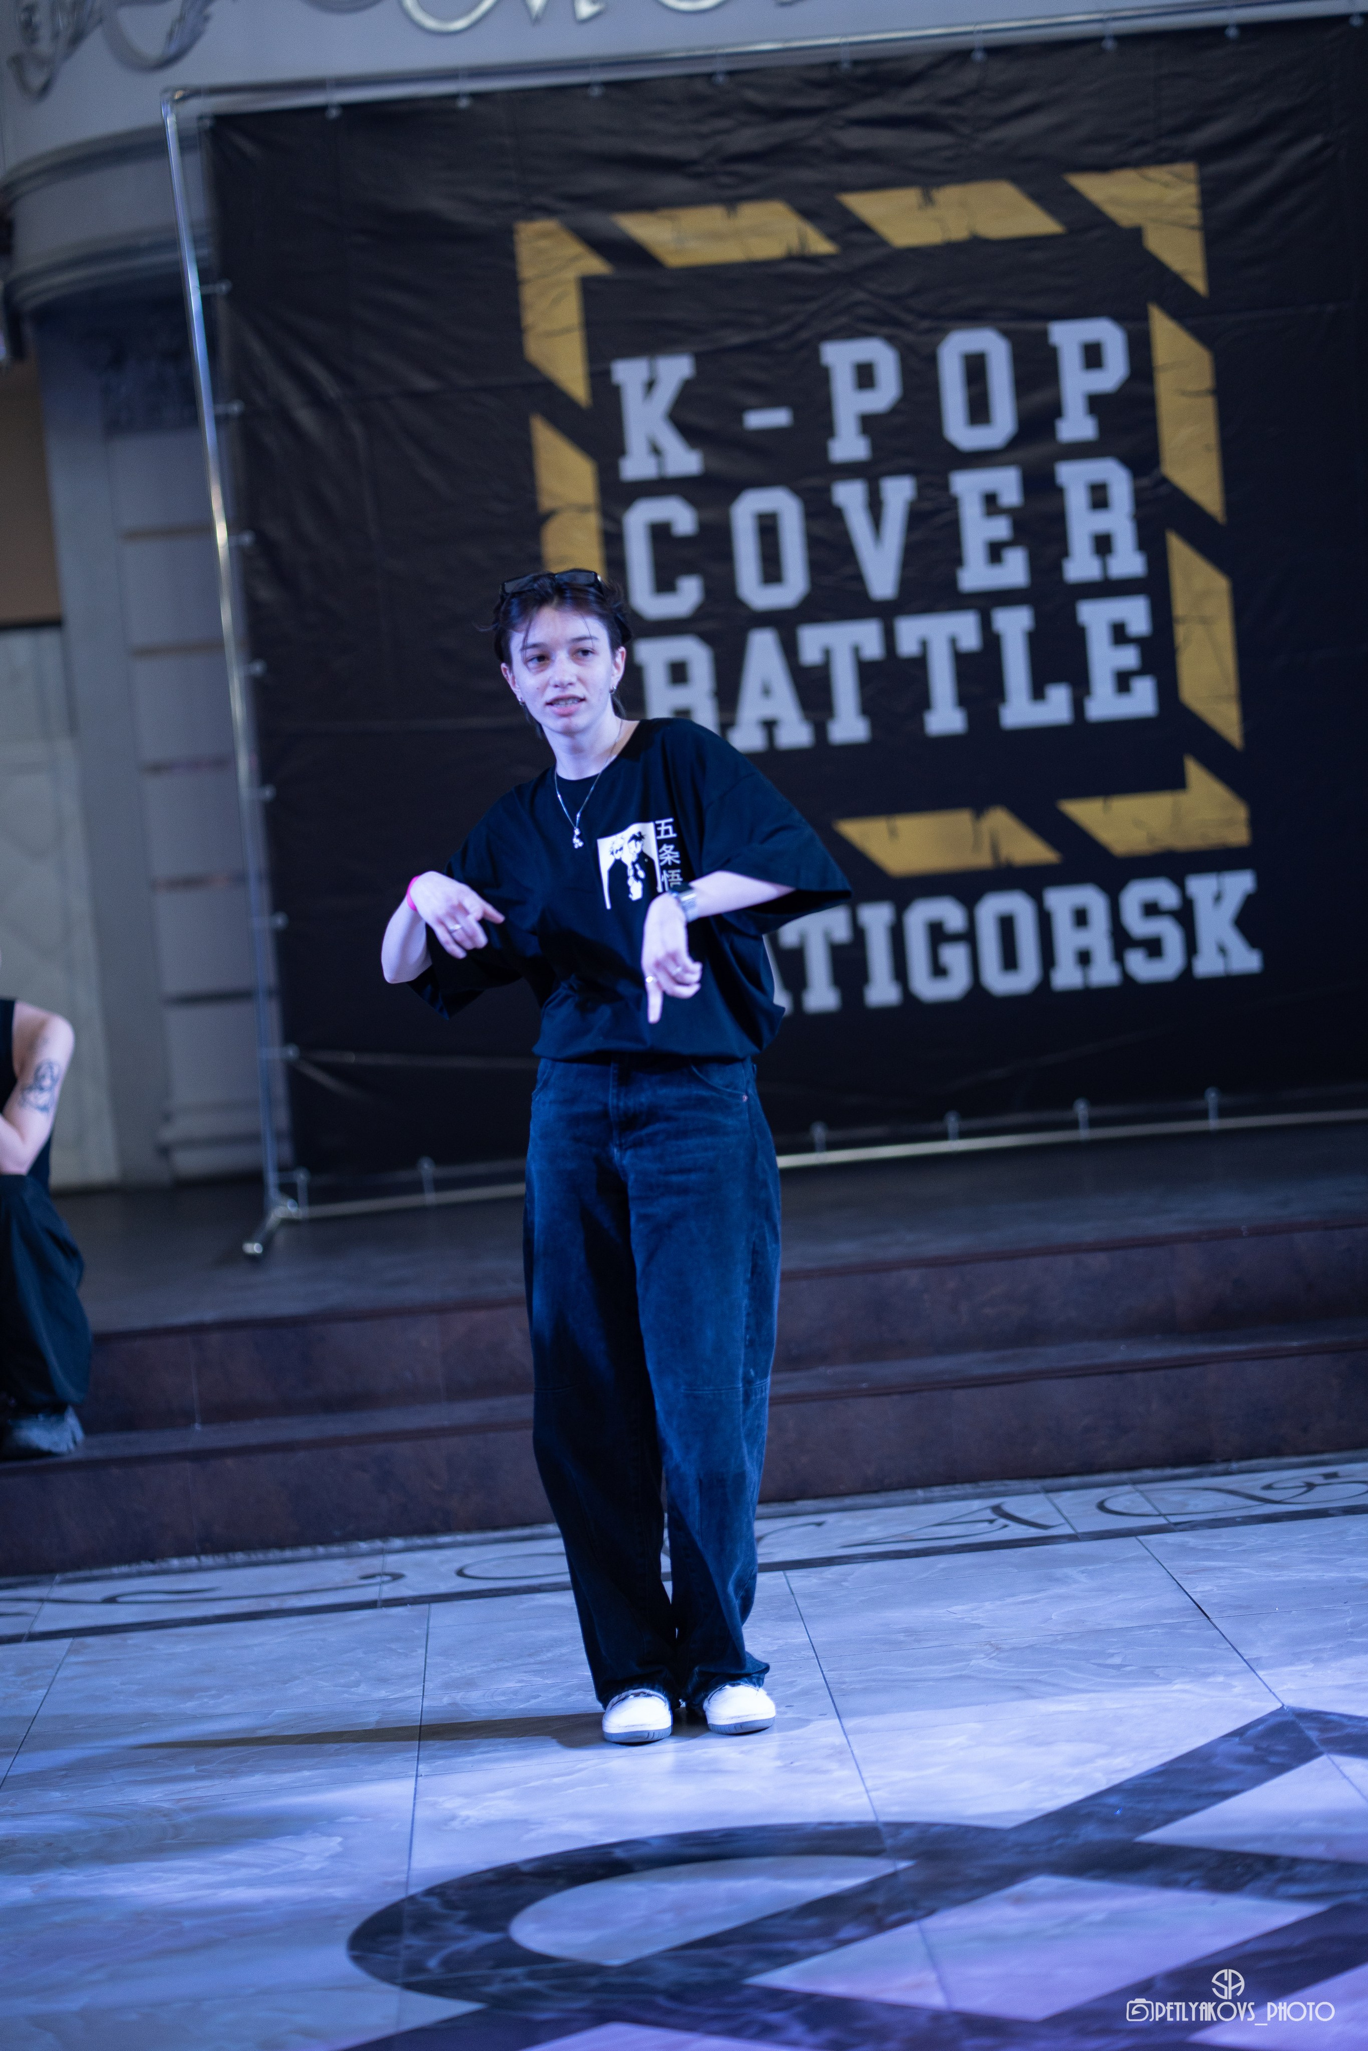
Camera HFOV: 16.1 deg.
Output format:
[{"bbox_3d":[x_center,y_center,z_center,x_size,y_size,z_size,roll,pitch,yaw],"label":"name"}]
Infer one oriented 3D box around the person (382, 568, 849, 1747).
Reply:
[{"bbox_3d":[-0.068,0.180,6.958,0.650,1.670,0.470,-4,3,17],"label":"person"}]

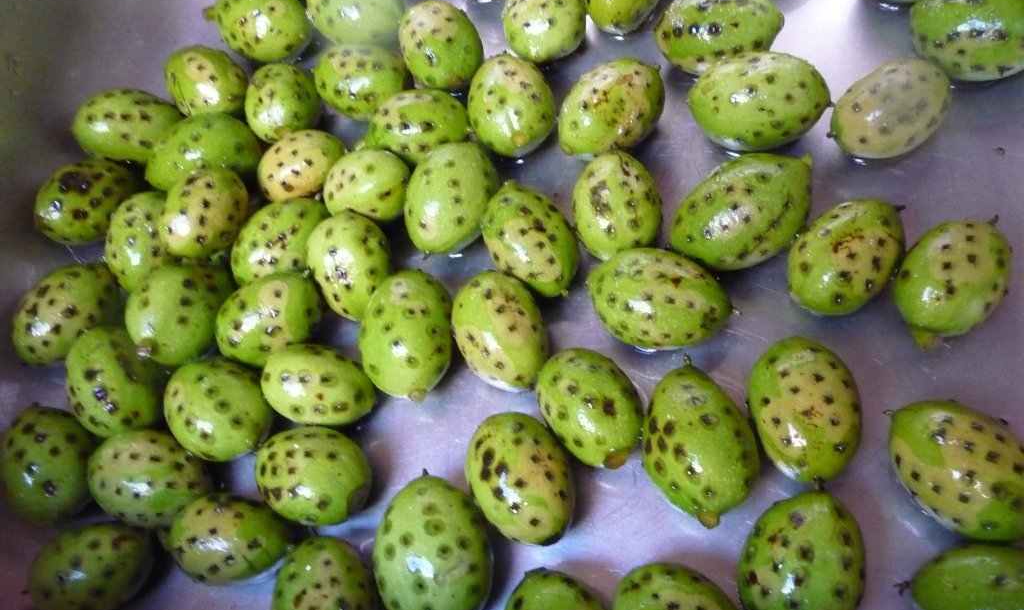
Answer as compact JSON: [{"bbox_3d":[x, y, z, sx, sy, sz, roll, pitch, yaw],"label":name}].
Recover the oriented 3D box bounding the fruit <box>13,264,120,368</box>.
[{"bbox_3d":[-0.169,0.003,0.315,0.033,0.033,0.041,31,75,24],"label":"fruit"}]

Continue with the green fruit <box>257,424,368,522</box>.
[{"bbox_3d":[-0.063,0.055,0.267,0.039,0.030,0.030,14,68,18],"label":"green fruit"}]

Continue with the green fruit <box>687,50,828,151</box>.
[{"bbox_3d":[0.085,-0.070,0.287,0.047,0.033,0.033,4,66,9],"label":"green fruit"}]

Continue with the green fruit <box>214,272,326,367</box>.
[{"bbox_3d":[-0.087,0.005,0.298,0.041,0.029,0.030,-28,65,-6],"label":"green fruit"}]

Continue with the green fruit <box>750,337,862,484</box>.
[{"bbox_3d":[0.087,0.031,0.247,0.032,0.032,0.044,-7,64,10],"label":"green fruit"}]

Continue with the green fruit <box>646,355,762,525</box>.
[{"bbox_3d":[0.055,0.041,0.244,0.031,0.031,0.047,-11,64,3],"label":"green fruit"}]

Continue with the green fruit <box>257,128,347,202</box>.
[{"bbox_3d":[-0.082,-0.054,0.321,0.035,0.025,0.025,-26,61,-2],"label":"green fruit"}]

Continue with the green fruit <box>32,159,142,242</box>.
[{"bbox_3d":[-0.162,-0.040,0.318,0.039,0.029,0.029,-29,65,-6],"label":"green fruit"}]

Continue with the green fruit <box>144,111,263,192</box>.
[{"bbox_3d":[-0.125,-0.060,0.339,0.046,0.032,0.032,-24,61,-3],"label":"green fruit"}]

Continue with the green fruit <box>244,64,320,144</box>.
[{"bbox_3d":[-0.100,-0.088,0.362,0.031,0.031,0.036,-8,65,7],"label":"green fruit"}]

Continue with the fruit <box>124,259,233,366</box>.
[{"bbox_3d":[-0.114,0.003,0.284,0.028,0.027,0.038,19,69,16],"label":"fruit"}]

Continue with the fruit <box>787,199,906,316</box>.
[{"bbox_3d":[0.114,-0.016,0.284,0.033,0.033,0.045,37,77,23],"label":"fruit"}]

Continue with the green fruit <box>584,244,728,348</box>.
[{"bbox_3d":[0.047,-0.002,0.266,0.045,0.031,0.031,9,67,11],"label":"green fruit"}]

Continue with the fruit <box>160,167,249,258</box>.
[{"bbox_3d":[-0.117,-0.035,0.315,0.029,0.029,0.036,29,73,24],"label":"fruit"}]

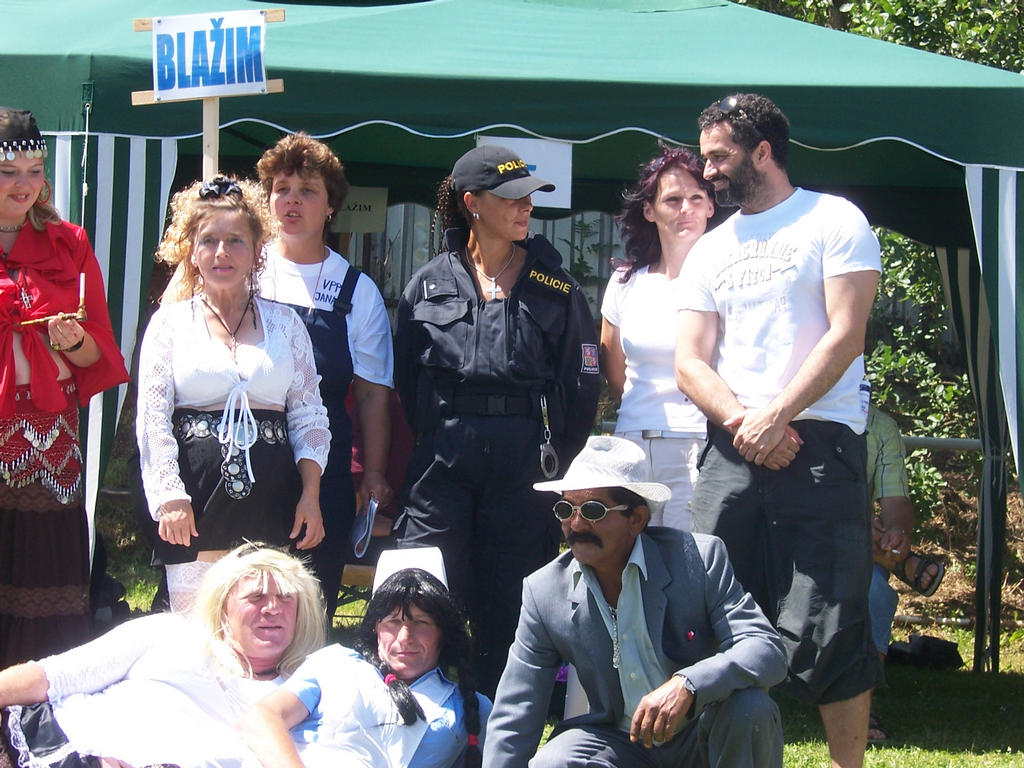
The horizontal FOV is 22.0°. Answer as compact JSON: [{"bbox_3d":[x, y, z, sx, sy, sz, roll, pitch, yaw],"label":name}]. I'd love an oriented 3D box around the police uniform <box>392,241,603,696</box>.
[{"bbox_3d":[-0.040,0.320,6.800,0.530,1.450,0.330,0,2,0],"label":"police uniform"}]

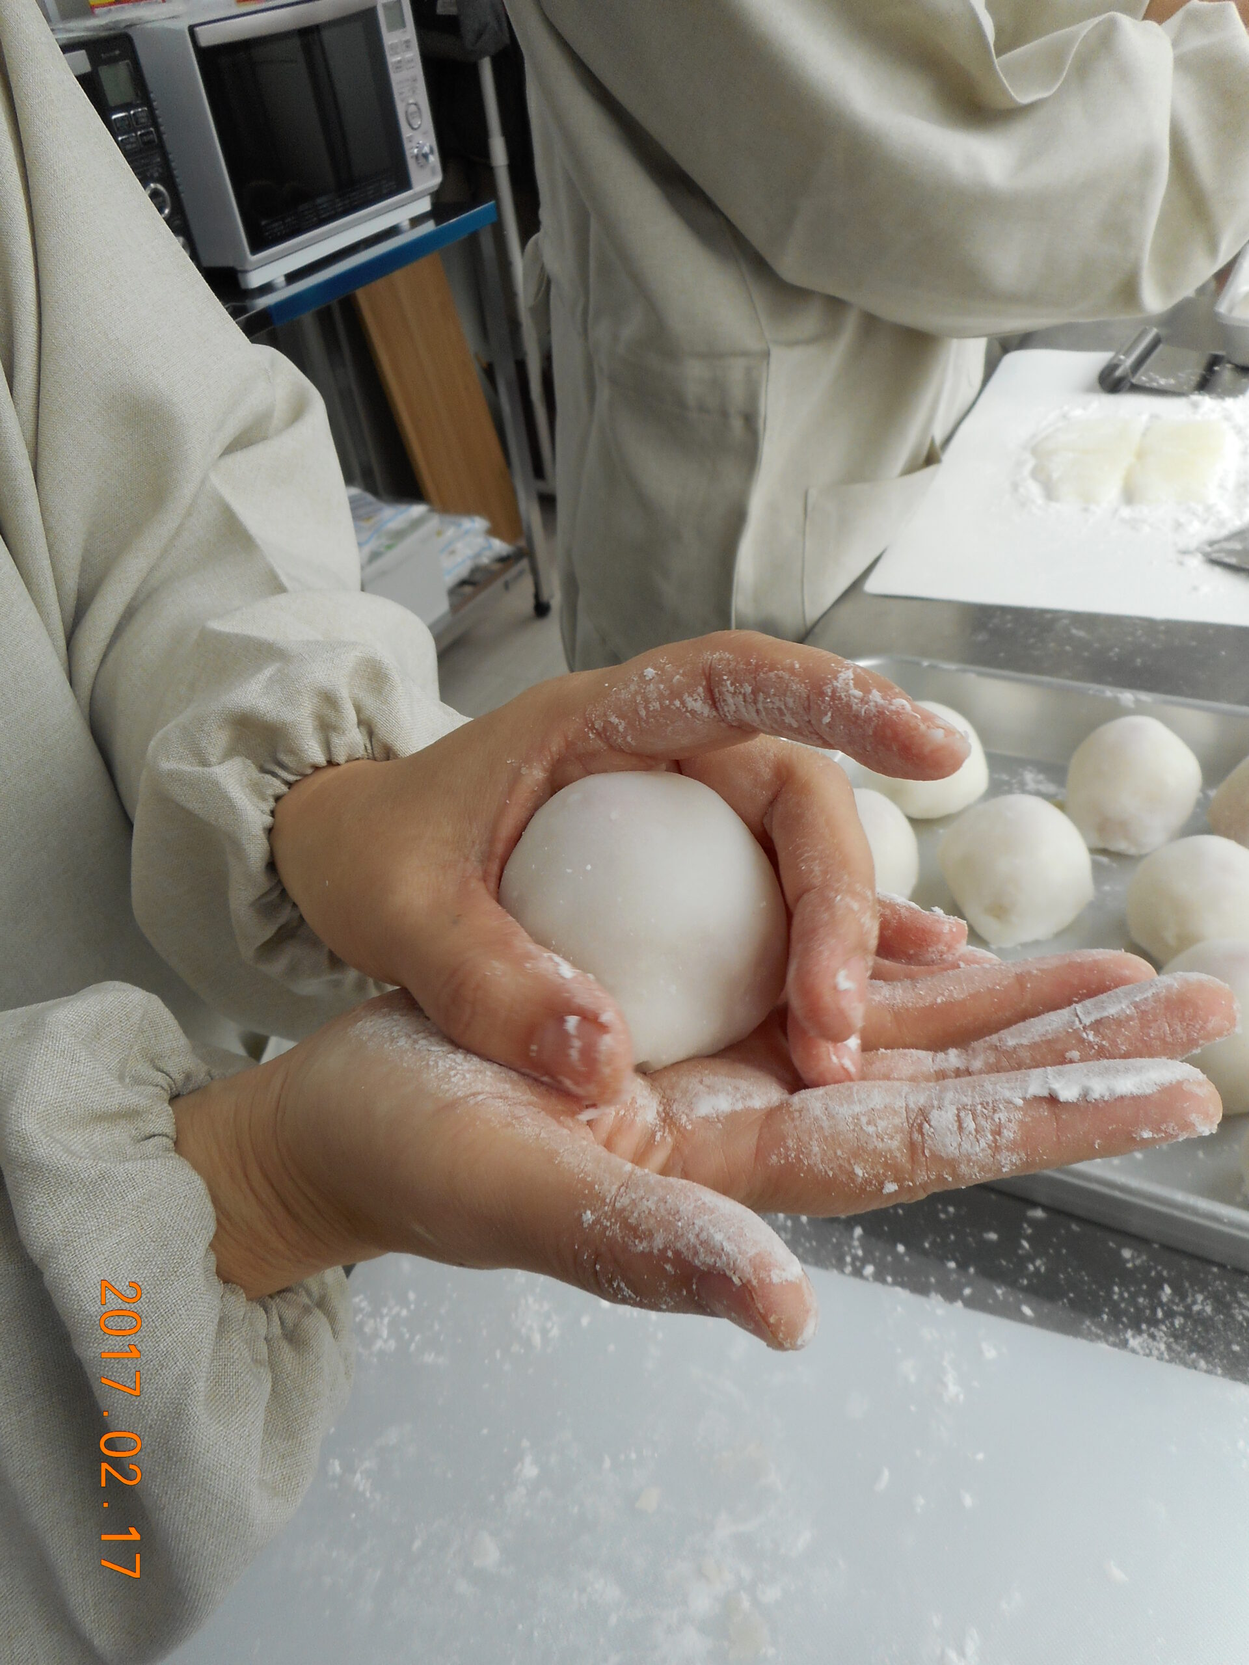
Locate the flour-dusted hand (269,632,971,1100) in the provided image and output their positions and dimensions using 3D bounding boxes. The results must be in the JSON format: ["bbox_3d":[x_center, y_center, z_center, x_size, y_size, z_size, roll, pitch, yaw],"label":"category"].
[{"bbox_3d":[0.000,0.007,0.237,0.142,0.082,0.090,-8,36,-2],"label":"flour-dusted hand"}]

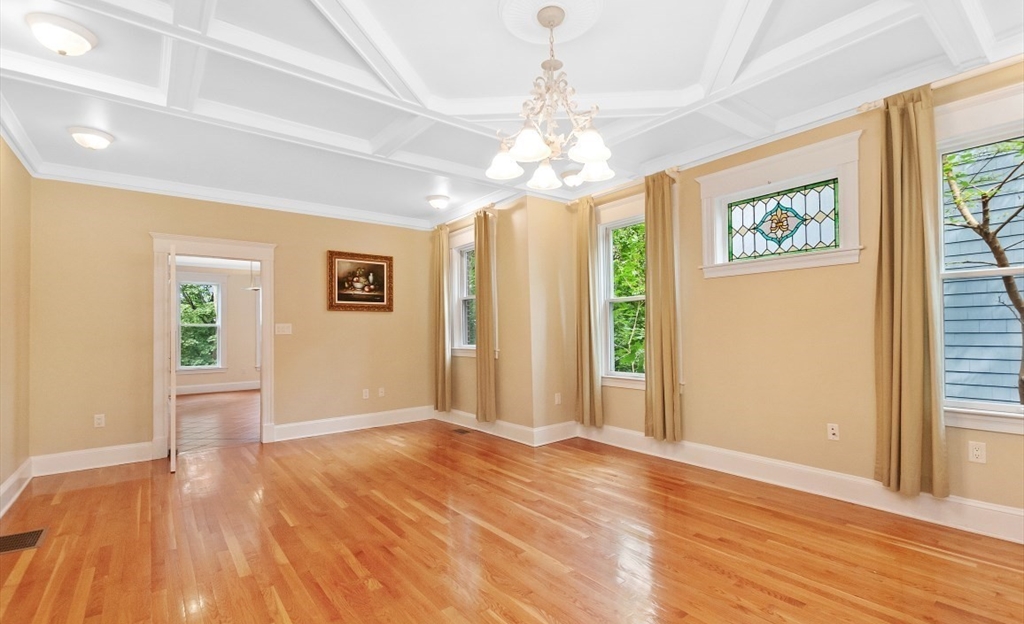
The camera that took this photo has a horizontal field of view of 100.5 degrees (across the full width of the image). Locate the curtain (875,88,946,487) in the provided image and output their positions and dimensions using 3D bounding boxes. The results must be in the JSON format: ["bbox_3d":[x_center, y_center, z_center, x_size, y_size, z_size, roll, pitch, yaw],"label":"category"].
[{"bbox_3d":[2.400,-0.132,2.615,0.126,2.420,0.326,0,-2,-40],"label":"curtain"}]

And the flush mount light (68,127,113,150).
[{"bbox_3d":[-3.055,-1.249,3.088,0.252,0.105,0.252,0,-2,-40],"label":"flush mount light"}]

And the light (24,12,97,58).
[{"bbox_3d":[-2.284,-1.378,2.172,0.270,0.116,0.270,1,-3,-39],"label":"light"}]

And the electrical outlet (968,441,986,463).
[{"bbox_3d":[2.728,0.824,2.496,0.009,0.109,0.068,1,-3,-39],"label":"electrical outlet"}]

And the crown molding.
[{"bbox_3d":[-2.583,-1.216,4.802,3.833,0.113,0.105,0,-2,-40],"label":"crown molding"}]

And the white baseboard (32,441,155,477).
[{"bbox_3d":[-3.911,1.384,4.005,0.821,0.192,0.025,1,-3,-39],"label":"white baseboard"}]

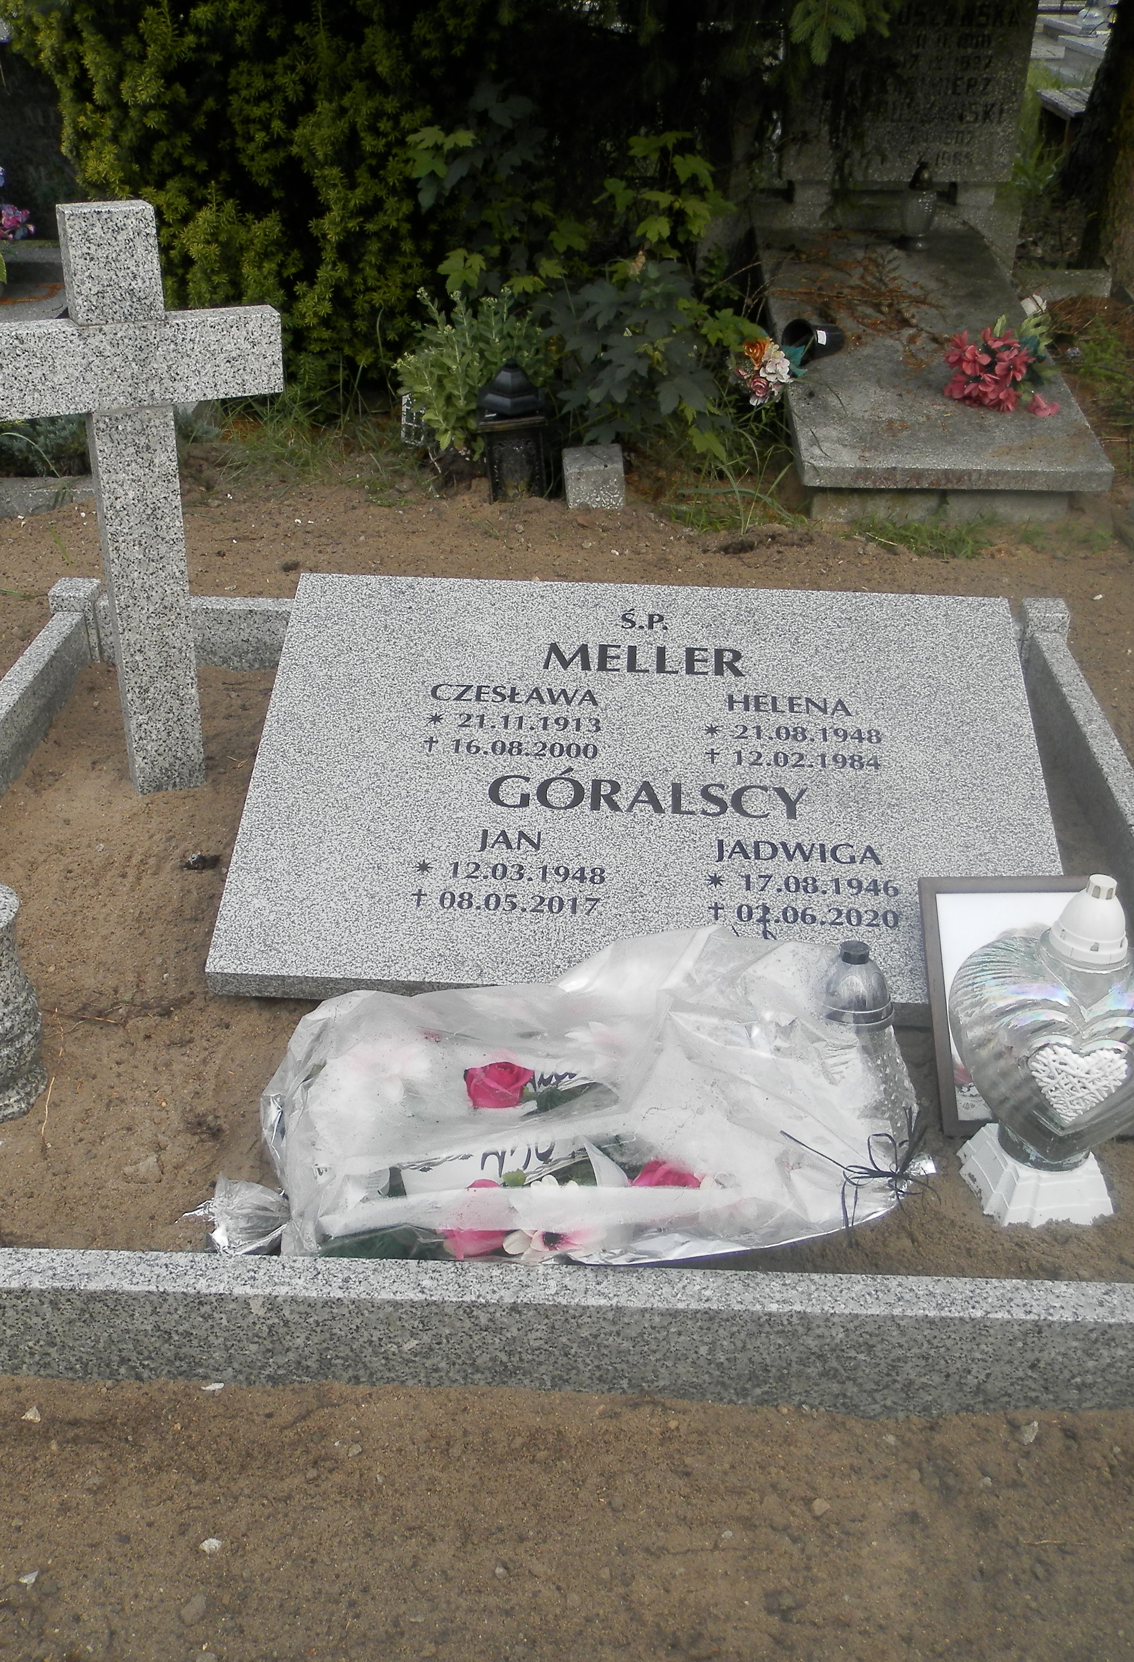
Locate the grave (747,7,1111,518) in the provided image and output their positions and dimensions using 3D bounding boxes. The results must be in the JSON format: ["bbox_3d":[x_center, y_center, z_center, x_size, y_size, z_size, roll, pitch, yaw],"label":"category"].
[{"bbox_3d":[1.013,-1.758,4.492,0.798,1.142,2.101,2,30,3],"label":"grave"}]

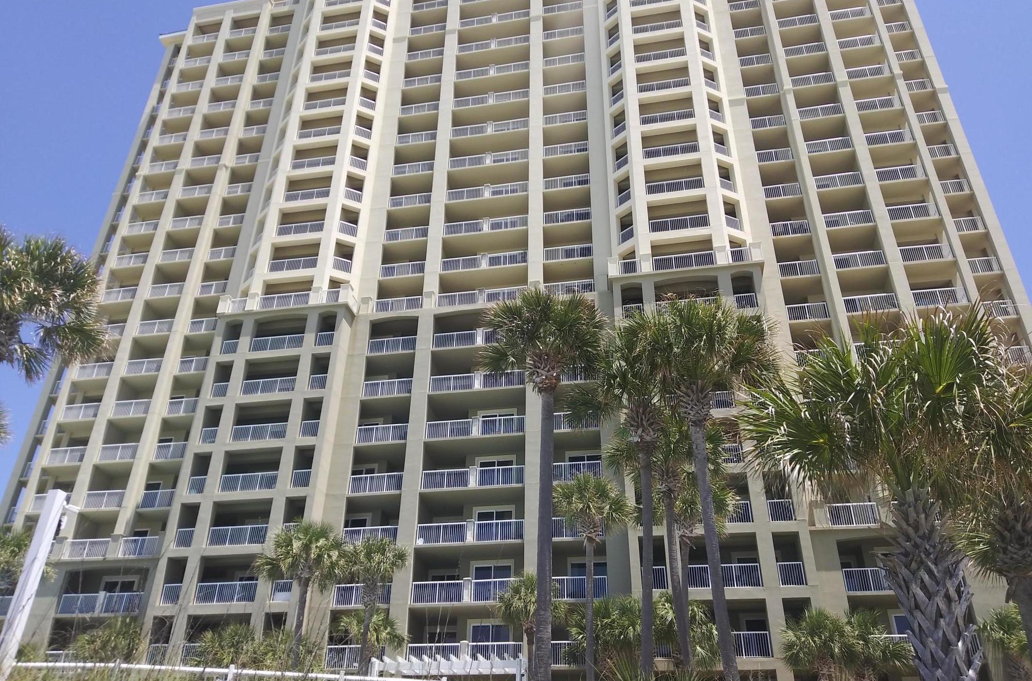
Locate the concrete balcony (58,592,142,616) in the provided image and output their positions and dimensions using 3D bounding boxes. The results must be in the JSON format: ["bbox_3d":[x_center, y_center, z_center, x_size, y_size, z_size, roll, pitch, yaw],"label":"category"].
[{"bbox_3d":[-23.364,15.137,44.222,5.074,1.100,1.200,-5,-31,10],"label":"concrete balcony"}]

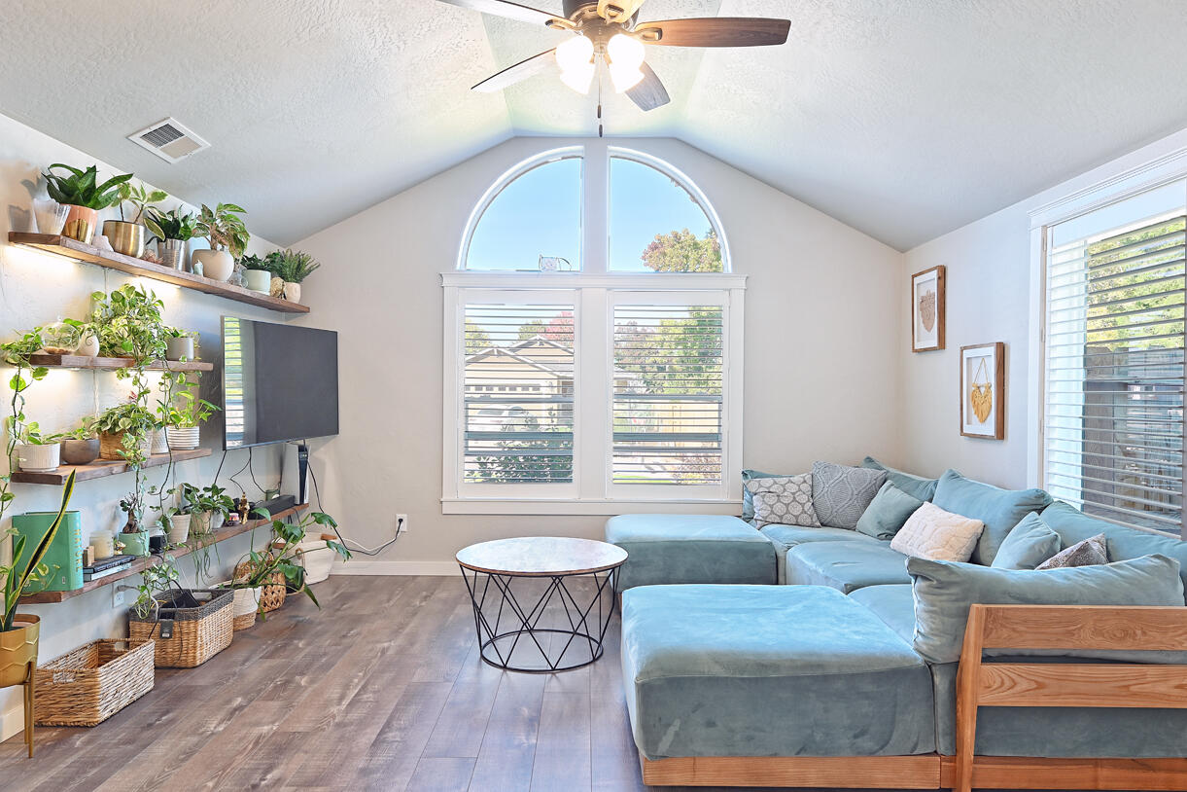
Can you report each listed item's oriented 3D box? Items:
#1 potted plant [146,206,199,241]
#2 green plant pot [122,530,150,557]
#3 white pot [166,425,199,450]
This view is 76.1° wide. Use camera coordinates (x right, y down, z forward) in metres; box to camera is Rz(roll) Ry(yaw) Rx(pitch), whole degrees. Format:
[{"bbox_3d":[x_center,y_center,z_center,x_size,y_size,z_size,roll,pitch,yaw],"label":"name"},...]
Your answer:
[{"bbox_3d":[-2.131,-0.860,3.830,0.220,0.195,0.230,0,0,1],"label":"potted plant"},{"bbox_3d":[-2.047,0.661,3.380,0.115,0.112,0.115,0,0,0],"label":"green plant pot"},{"bbox_3d":[-2.022,0.206,3.740,0.136,0.114,0.136,0,0,0],"label":"white pot"}]

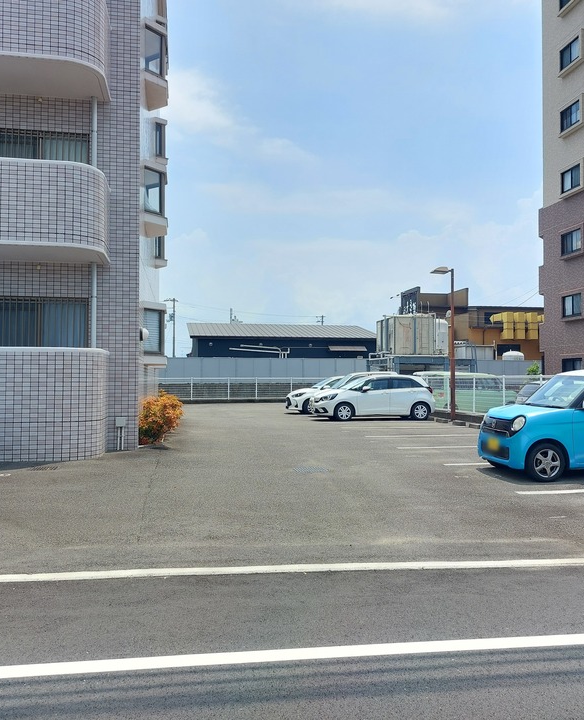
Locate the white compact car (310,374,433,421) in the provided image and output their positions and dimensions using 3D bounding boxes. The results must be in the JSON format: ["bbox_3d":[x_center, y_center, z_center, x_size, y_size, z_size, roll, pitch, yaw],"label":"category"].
[{"bbox_3d":[2.745,1.215,22.330,3.995,1.520,1.700,0,-1,-8],"label":"white compact car"}]

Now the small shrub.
[{"bbox_3d":[-2.540,1.140,13.050,0.880,0.980,0.880,0,-1,-8],"label":"small shrub"}]

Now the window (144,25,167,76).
[{"bbox_3d":[-2.856,-6.440,13.950,0.120,0.980,0.550,-1,-1,37],"label":"window"}]

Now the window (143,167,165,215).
[{"bbox_3d":[-2.857,-3.510,13.900,0.120,0.960,0.550,-1,-1,37],"label":"window"}]

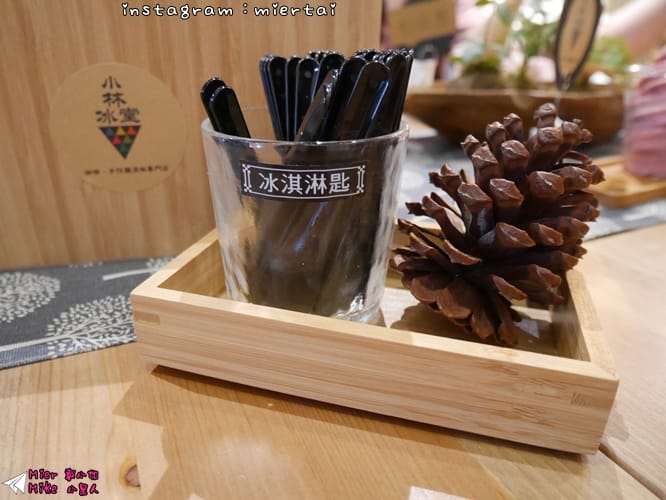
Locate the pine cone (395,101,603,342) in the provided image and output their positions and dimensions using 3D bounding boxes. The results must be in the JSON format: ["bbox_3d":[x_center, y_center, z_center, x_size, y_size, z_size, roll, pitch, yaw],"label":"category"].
[{"bbox_3d":[0.066,-0.008,0.211,0.077,0.099,0.077,18,22,9],"label":"pine cone"}]

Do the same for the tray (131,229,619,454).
[{"bbox_3d":[0.020,0.021,0.240,0.183,0.033,0.117,7,26,15],"label":"tray"}]

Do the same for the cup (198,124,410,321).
[{"bbox_3d":[-0.013,-0.017,0.245,0.091,0.089,0.091,0,25,0],"label":"cup"}]

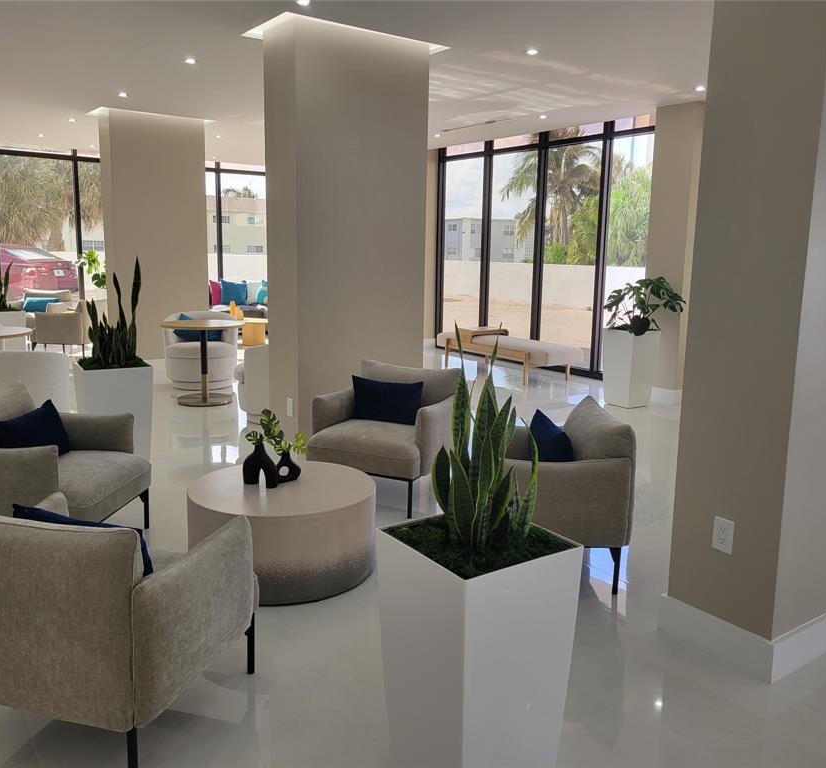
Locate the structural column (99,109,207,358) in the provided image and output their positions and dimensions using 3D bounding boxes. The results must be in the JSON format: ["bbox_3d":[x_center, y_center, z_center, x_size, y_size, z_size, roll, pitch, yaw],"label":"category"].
[{"bbox_3d":[-3.038,-1.633,9.141,1.085,2.940,0.430,-6,12,-35],"label":"structural column"}]

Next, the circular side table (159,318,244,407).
[{"bbox_3d":[-1.982,-0.203,7.324,0.770,0.740,0.770,1,10,0],"label":"circular side table"}]

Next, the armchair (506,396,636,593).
[{"bbox_3d":[0.569,0.477,3.584,0.720,0.750,0.725,1,10,0],"label":"armchair"}]

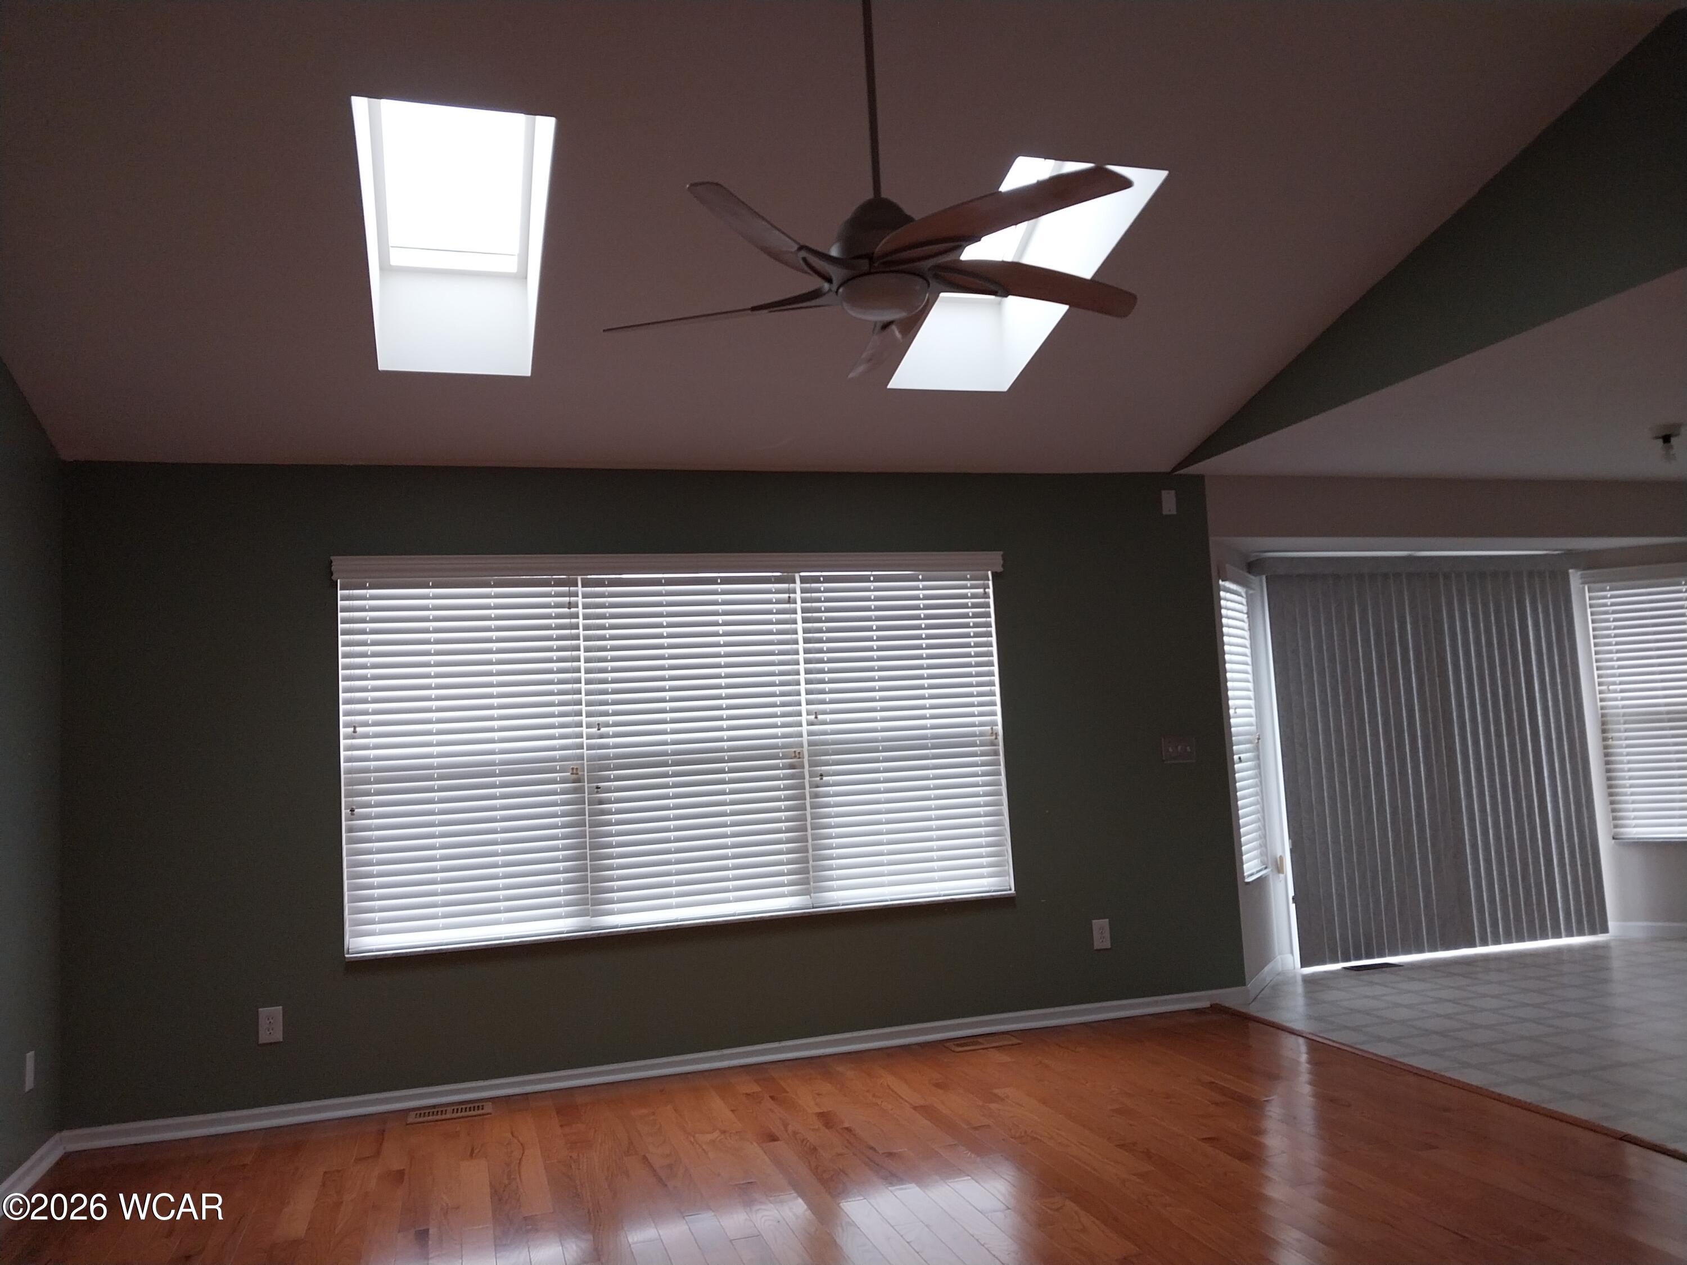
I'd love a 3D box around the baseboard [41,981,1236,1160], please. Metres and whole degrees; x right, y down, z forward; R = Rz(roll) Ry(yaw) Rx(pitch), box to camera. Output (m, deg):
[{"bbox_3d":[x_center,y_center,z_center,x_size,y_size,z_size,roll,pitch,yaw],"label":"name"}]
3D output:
[{"bbox_3d":[-0.428,1.697,5.038,4.710,0.075,0.020,-1,-5,-17],"label":"baseboard"}]

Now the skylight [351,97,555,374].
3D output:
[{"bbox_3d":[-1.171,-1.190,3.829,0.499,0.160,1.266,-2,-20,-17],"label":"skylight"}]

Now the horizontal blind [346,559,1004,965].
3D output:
[{"bbox_3d":[-0.587,0.435,5.129,2.730,1.490,0.110,-1,-5,-17],"label":"horizontal blind"}]

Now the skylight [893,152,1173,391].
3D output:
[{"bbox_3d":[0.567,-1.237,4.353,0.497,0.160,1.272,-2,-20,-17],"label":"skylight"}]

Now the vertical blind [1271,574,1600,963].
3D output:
[{"bbox_3d":[3.192,0.669,6.746,1.980,2.010,0.080,-1,-5,-17],"label":"vertical blind"}]

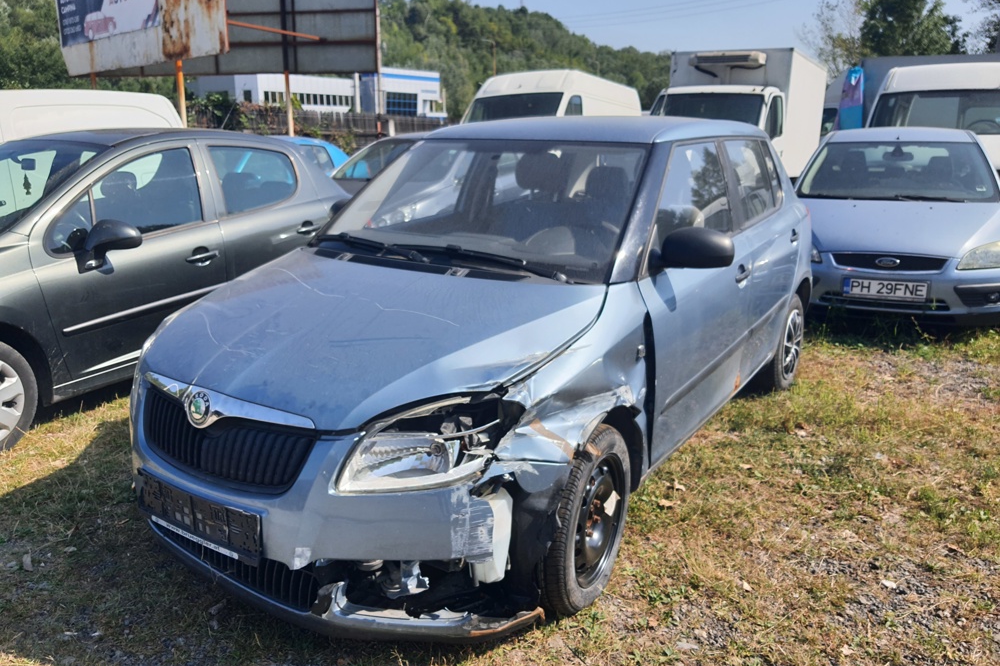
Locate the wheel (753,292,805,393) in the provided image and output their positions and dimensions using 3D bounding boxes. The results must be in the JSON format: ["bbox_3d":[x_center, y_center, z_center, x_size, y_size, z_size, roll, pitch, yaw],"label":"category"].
[{"bbox_3d":[1.570,0.050,4.255,0.190,0.580,0.580,10,17,32],"label":"wheel"}]

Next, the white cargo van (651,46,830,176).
[{"bbox_3d":[4.675,-3.834,14.810,2.150,3.000,6.250,9,16,28],"label":"white cargo van"}]

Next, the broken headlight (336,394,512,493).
[{"bbox_3d":[-0.184,0.275,1.839,0.360,0.250,0.370,10,17,32],"label":"broken headlight"}]

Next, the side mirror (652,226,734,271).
[{"bbox_3d":[0.665,-0.283,2.547,0.240,0.150,0.130,10,17,32],"label":"side mirror"}]

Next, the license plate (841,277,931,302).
[{"bbox_3d":[2.670,-0.305,5.210,0.520,0.115,0.020,6,16,26],"label":"license plate"}]

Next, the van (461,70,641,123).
[{"bbox_3d":[0.881,-3.316,13.565,2.050,2.520,5.700,8,16,25],"label":"van"}]

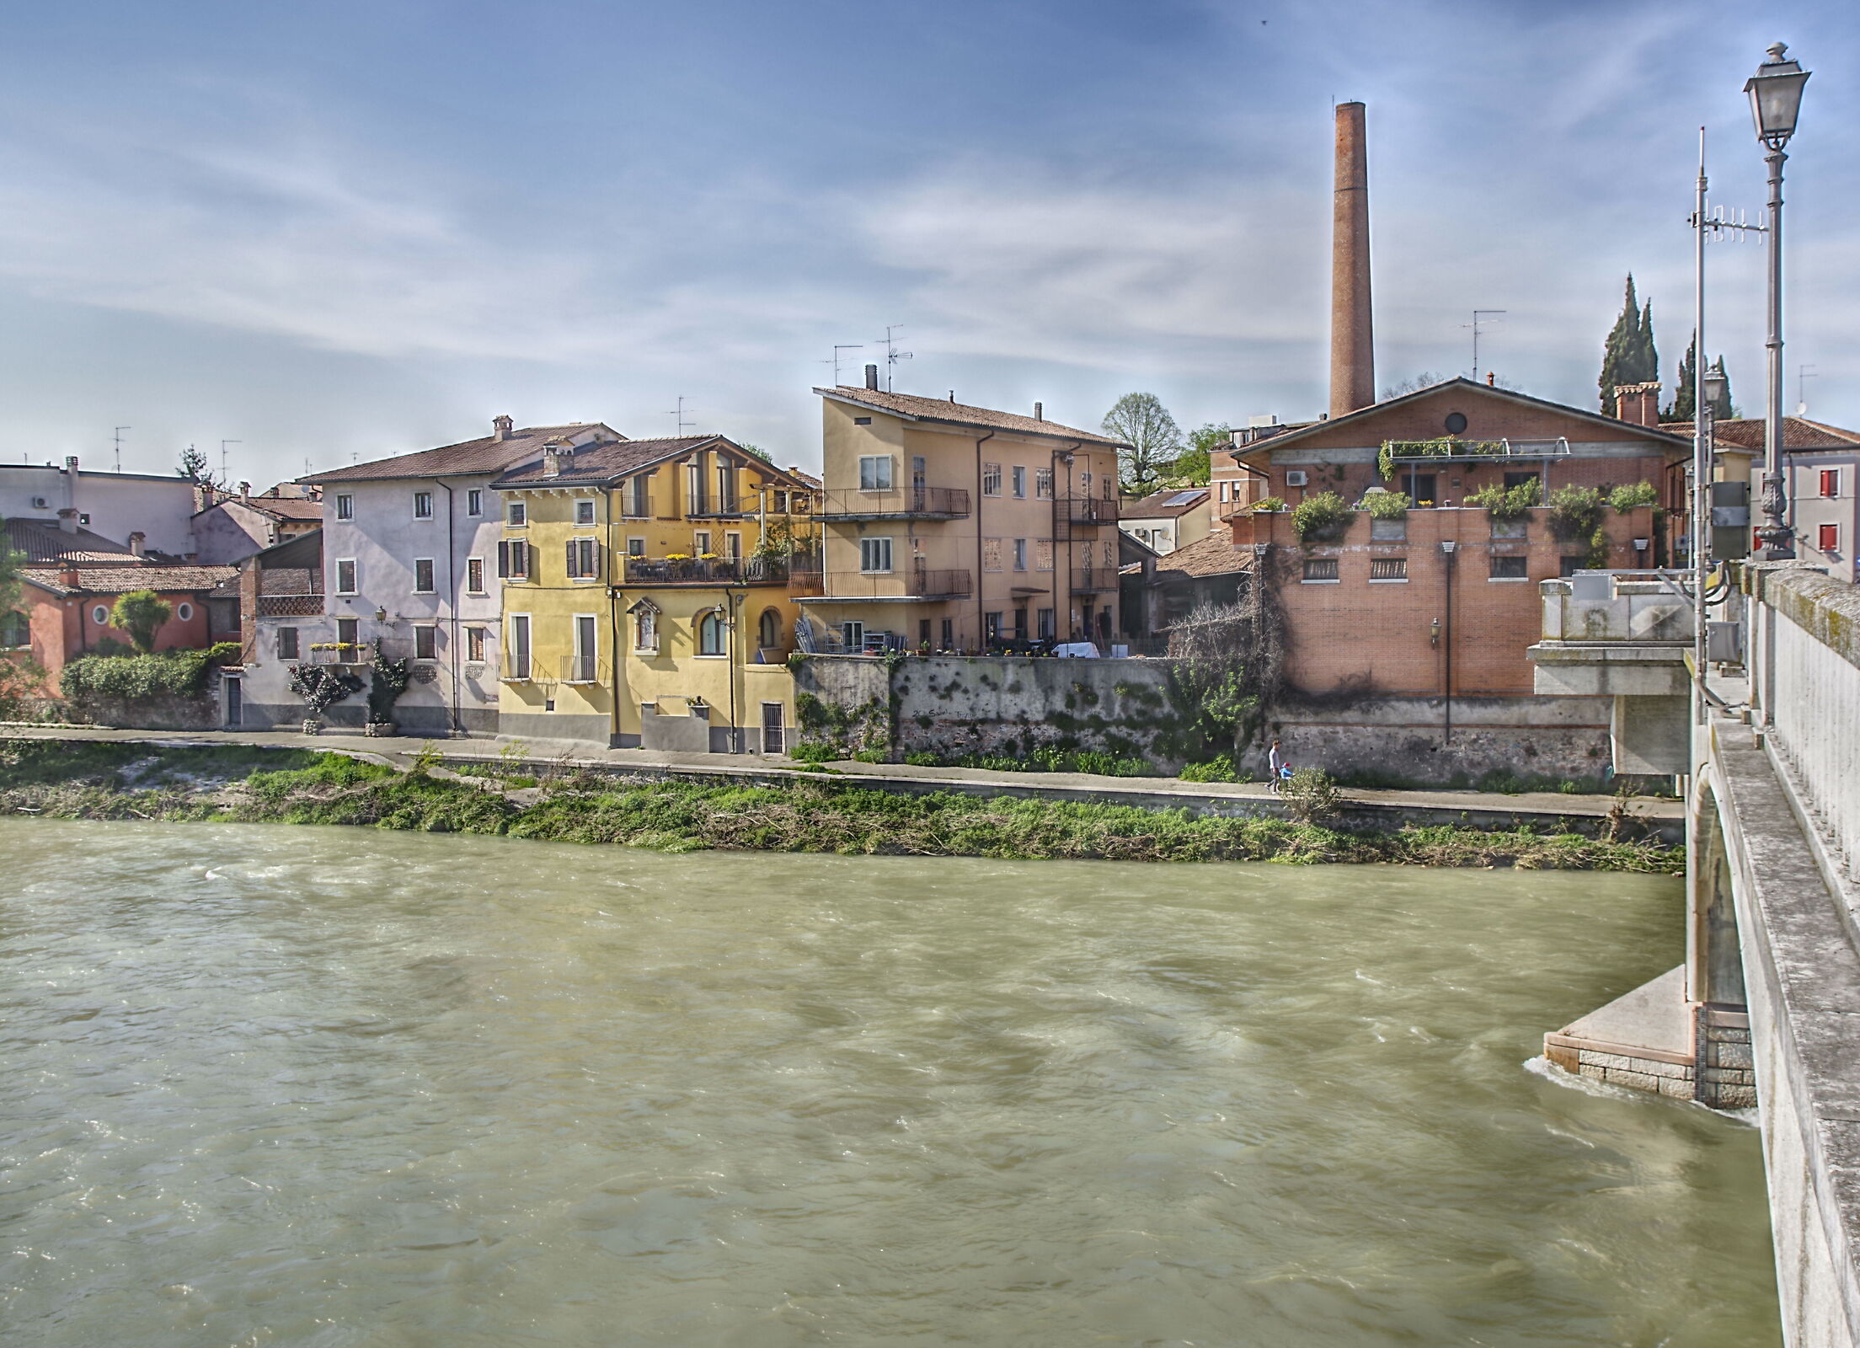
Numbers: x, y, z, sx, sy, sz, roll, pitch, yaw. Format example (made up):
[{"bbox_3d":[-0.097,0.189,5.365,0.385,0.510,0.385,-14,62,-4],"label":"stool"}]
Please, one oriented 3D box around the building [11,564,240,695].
[{"bbox_3d":[-43.015,-2.360,96.295,7.600,6.350,9.800,2,4,32],"label":"building"}]

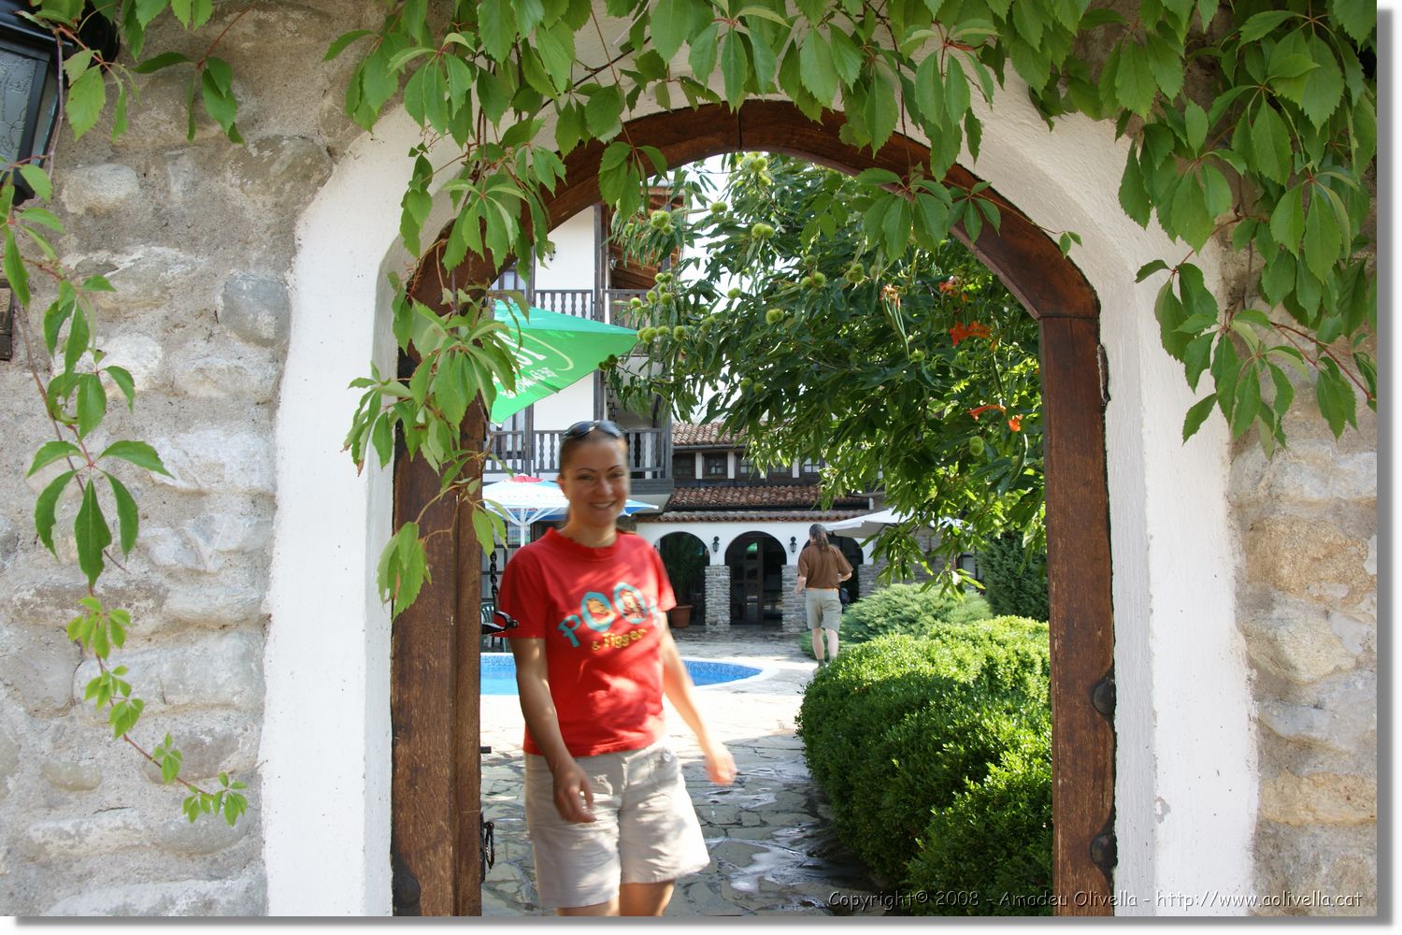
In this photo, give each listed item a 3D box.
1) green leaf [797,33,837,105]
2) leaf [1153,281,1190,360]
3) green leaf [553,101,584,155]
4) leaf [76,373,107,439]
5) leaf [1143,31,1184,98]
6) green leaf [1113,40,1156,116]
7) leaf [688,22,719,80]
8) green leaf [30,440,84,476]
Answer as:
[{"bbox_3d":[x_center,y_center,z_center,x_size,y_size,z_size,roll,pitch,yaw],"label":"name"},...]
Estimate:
[{"bbox_3d":[0.185,-0.637,1.680,0.058,0.127,0.024,-12,-11,0],"label":"green leaf"},{"bbox_3d":[0.748,-0.233,1.670,0.050,0.131,0.024,-14,-12,16],"label":"leaf"},{"bbox_3d":[-0.211,-0.541,1.679,0.049,0.086,0.030,0,-5,0],"label":"green leaf"},{"bbox_3d":[-0.967,-0.098,1.670,0.048,0.107,0.024,9,-11,-6],"label":"leaf"},{"bbox_3d":[0.740,-0.643,1.680,0.058,0.121,0.024,-16,-11,-8],"label":"leaf"},{"bbox_3d":[0.693,-0.622,1.680,0.063,0.128,0.024,-10,-11,0],"label":"green leaf"},{"bbox_3d":[0.004,-0.644,1.637,0.048,0.101,0.030,0,-5,0],"label":"leaf"},{"bbox_3d":[-1.016,-0.014,1.656,0.085,0.059,0.040,0,-5,-6],"label":"green leaf"}]

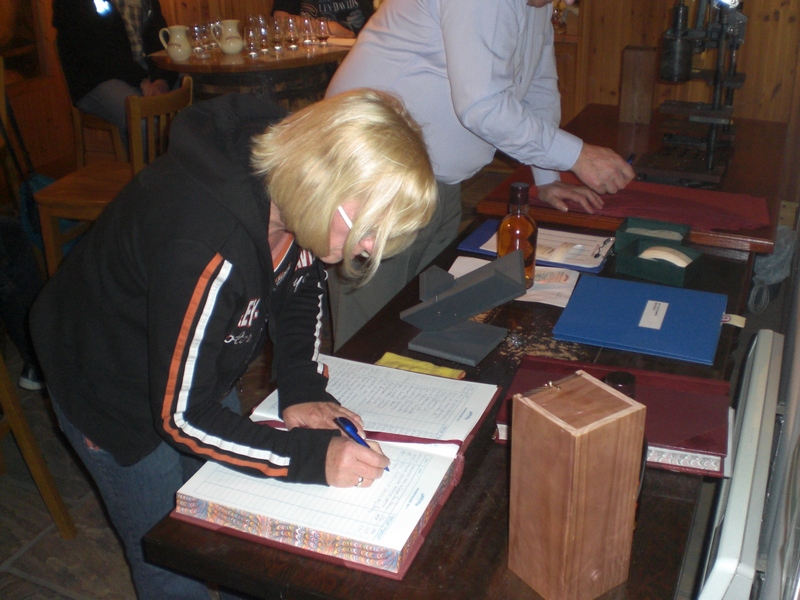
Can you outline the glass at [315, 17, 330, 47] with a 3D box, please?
[{"bbox_3d":[-0.307,-1.064,3.483,0.062,0.117,0.062,-1,26,0],"label":"glass"}]

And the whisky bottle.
[{"bbox_3d":[0.251,-0.141,1.889,0.089,0.224,0.089,2,24,7],"label":"whisky bottle"}]

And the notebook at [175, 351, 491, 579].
[{"bbox_3d":[-0.082,0.230,1.468,0.376,0.045,0.518,9,28,20],"label":"notebook"}]

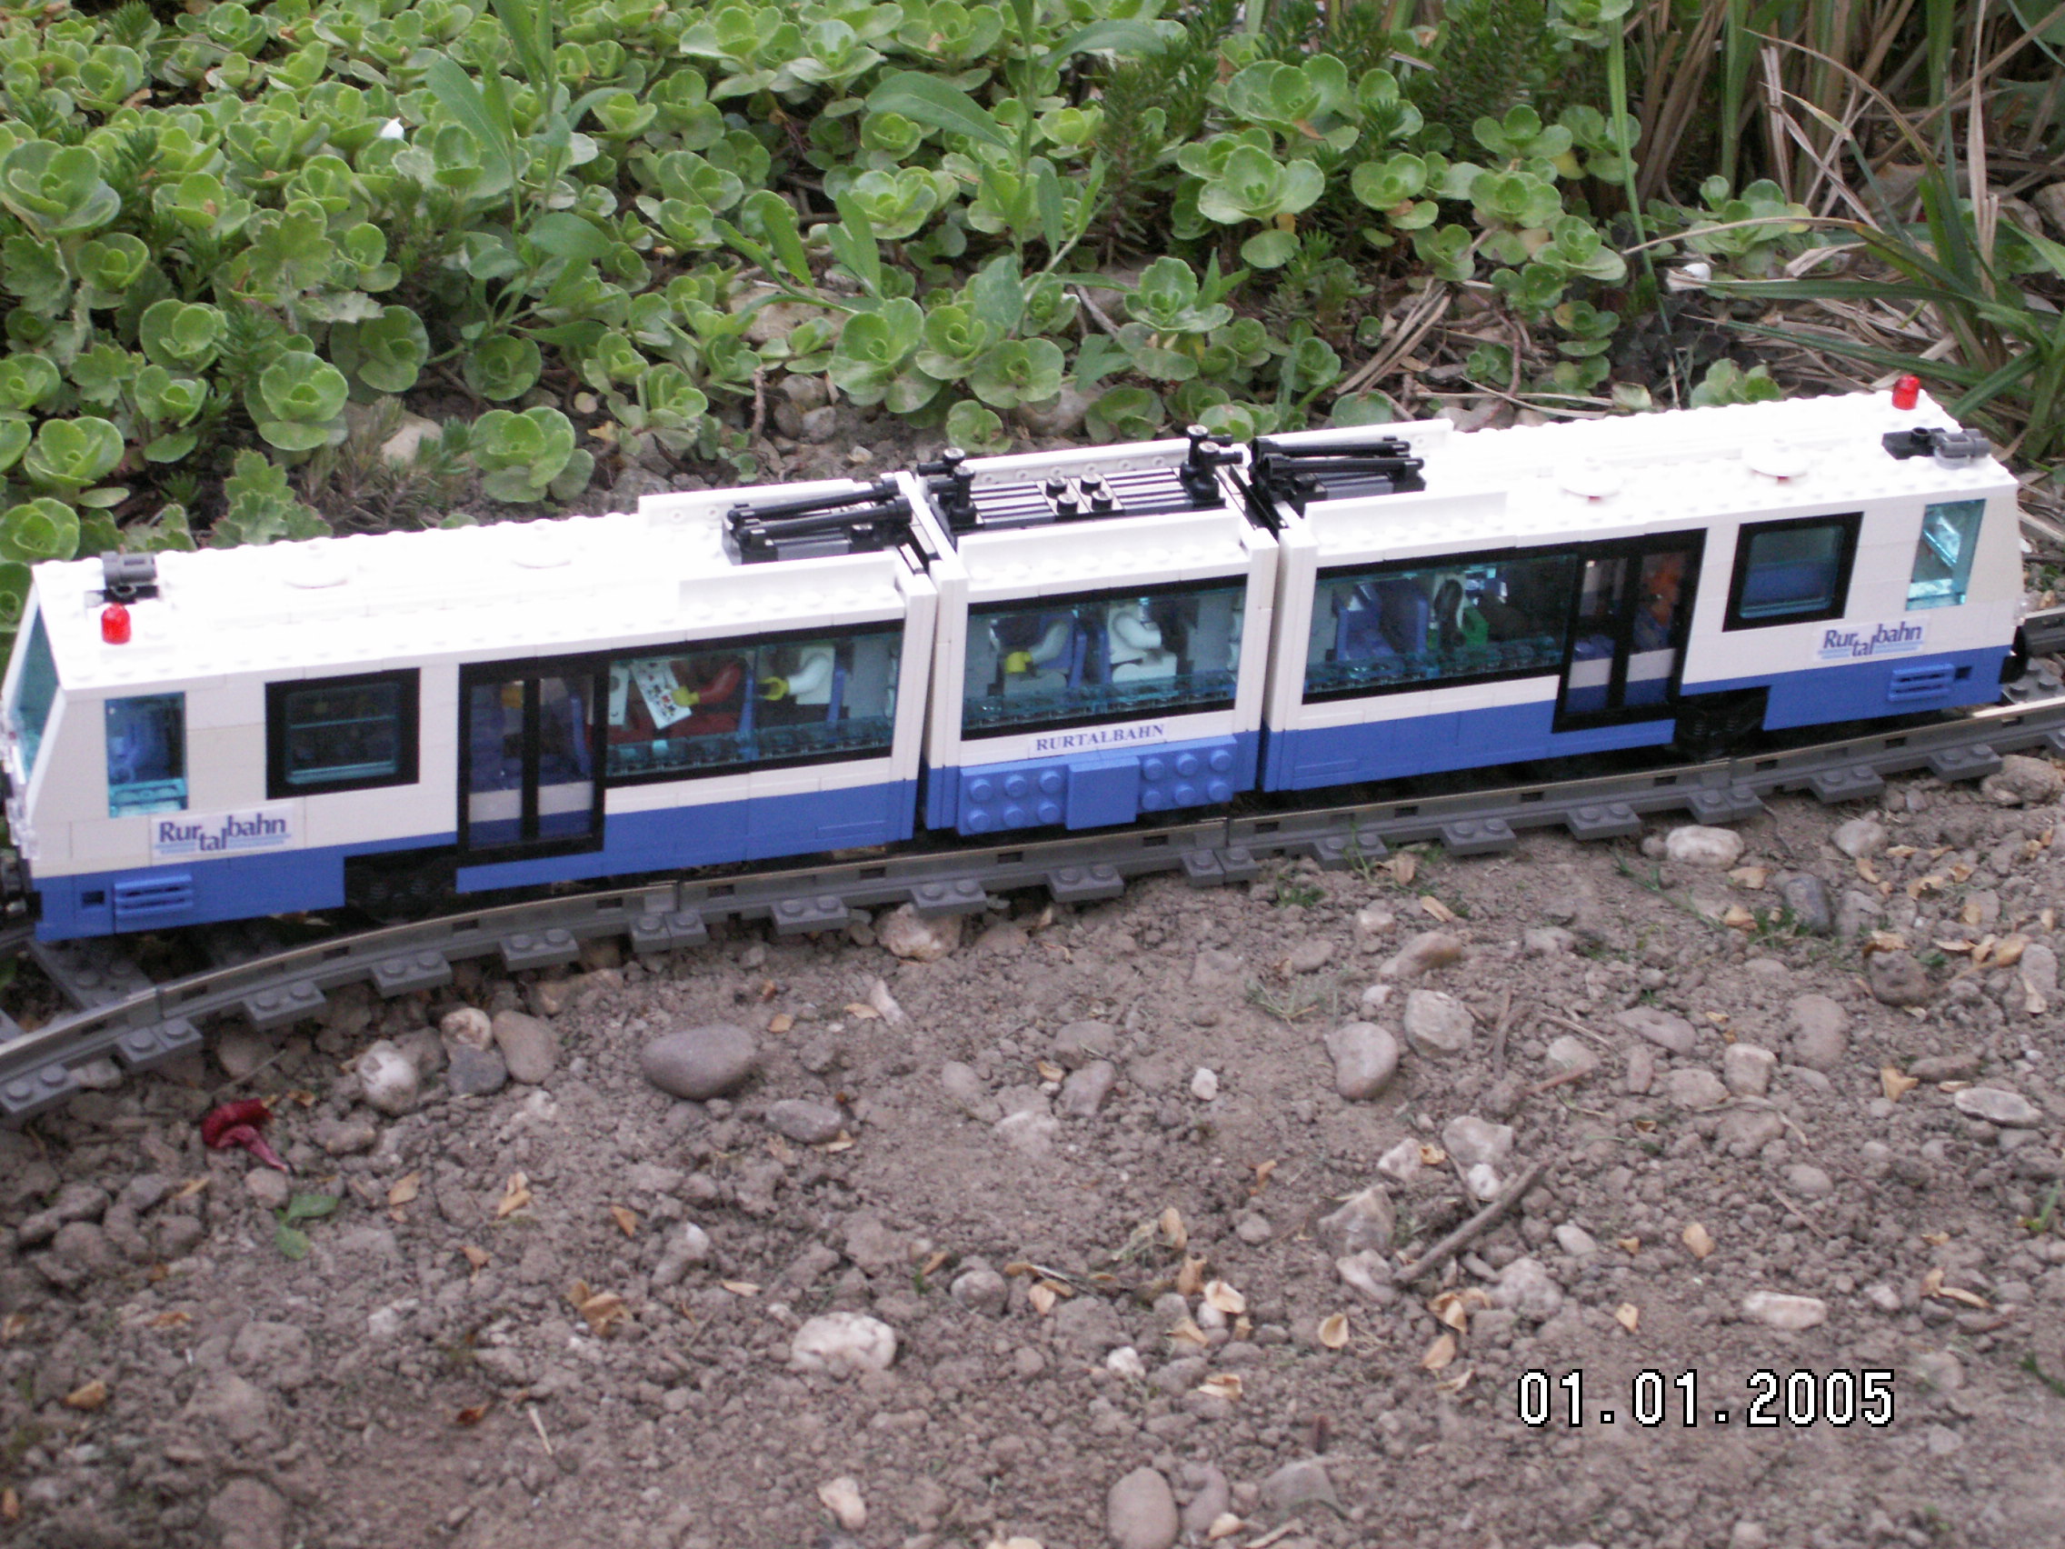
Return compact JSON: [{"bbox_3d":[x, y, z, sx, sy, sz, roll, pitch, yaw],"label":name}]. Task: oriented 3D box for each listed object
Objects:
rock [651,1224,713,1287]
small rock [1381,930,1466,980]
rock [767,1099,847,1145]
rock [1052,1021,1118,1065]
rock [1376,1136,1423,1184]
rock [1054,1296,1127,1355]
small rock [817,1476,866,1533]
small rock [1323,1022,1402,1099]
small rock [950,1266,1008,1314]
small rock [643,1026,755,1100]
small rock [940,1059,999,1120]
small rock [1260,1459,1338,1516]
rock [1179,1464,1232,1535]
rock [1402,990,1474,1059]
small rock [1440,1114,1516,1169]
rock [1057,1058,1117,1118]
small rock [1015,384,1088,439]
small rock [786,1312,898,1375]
[{"bbox_3d":[-0.069,0.094,0.726,0.009,0.009,0.017,21,36,24],"label":"rock"},{"bbox_3d":[0.089,0.041,0.842,0.024,0.008,0.011,-18,39,-31],"label":"small rock"},{"bbox_3d":[-0.048,0.073,0.776,0.017,0.007,0.012,9,33,7],"label":"rock"},{"bbox_3d":[0.011,0.058,0.797,0.014,0.008,0.012,6,33,2],"label":"rock"},{"bbox_3d":[0.077,0.081,0.777,0.010,0.009,0.011,-7,34,-17],"label":"rock"},{"bbox_3d":[0.011,0.106,0.712,0.014,0.009,0.013,3,33,-2],"label":"rock"},{"bbox_3d":[-0.035,0.133,0.674,0.008,0.007,0.013,-12,36,-23],"label":"small rock"},{"bbox_3d":[0.070,0.061,0.786,0.015,0.013,0.020,7,33,5],"label":"small rock"},{"bbox_3d":[-0.011,0.102,0.734,0.011,0.009,0.010,4,33,0],"label":"small rock"},{"bbox_3d":[-0.070,0.060,0.772,0.024,0.013,0.019,7,33,5],"label":"small rock"},{"bbox_3d":[-0.013,0.067,0.780,0.011,0.009,0.017,-15,37,-27],"label":"small rock"},{"bbox_3d":[0.049,0.131,0.678,0.015,0.009,0.011,3,33,-2],"label":"small rock"},{"bbox_3d":[0.032,0.134,0.680,0.009,0.009,0.017,15,34,17],"label":"rock"},{"bbox_3d":[0.088,0.054,0.800,0.015,0.012,0.018,3,33,-2],"label":"rock"},{"bbox_3d":[0.094,0.078,0.784,0.015,0.009,0.015,4,33,0],"label":"small rock"},{"bbox_3d":[0.012,0.066,0.775,0.010,0.008,0.017,16,35,18],"label":"rock"},{"bbox_3d":[0.006,-0.101,1.031,0.022,0.014,0.018,4,33,0],"label":"small rock"},{"bbox_3d":[-0.036,0.108,0.702,0.020,0.011,0.014,3,33,-2],"label":"small rock"}]

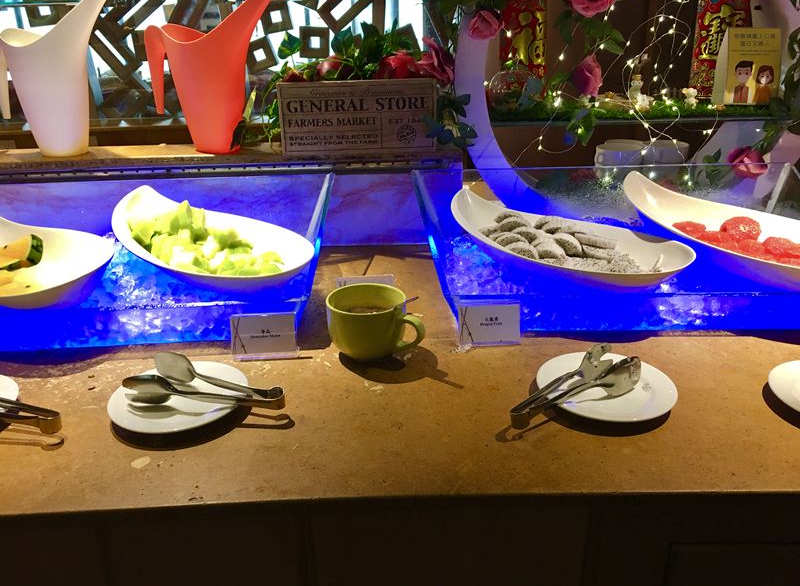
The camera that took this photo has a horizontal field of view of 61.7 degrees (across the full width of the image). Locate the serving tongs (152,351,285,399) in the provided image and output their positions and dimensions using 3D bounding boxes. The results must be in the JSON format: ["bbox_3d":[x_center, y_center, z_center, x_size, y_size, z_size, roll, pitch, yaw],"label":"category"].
[{"bbox_3d":[-0.238,0.111,0.835,0.200,0.045,0.066,4,24,11],"label":"serving tongs"}]

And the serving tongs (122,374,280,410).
[{"bbox_3d":[-0.231,0.112,0.811,0.205,0.042,0.060,5,24,13],"label":"serving tongs"}]

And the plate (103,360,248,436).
[{"bbox_3d":[-0.270,0.132,0.826,0.166,0.021,0.166,-1,23,0],"label":"plate"}]

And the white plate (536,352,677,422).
[{"bbox_3d":[0.256,0.122,0.841,0.167,0.020,0.167,-1,23,0],"label":"white plate"}]

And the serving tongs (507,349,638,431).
[{"bbox_3d":[0.212,0.115,0.811,0.197,0.046,0.062,-18,28,-34],"label":"serving tongs"}]

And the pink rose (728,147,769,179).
[{"bbox_3d":[0.707,-0.268,1.364,0.080,0.066,0.070,9,25,22],"label":"pink rose"}]

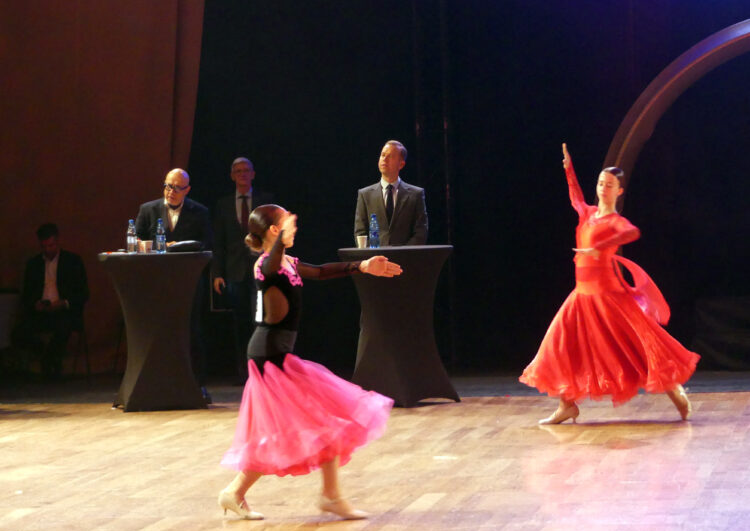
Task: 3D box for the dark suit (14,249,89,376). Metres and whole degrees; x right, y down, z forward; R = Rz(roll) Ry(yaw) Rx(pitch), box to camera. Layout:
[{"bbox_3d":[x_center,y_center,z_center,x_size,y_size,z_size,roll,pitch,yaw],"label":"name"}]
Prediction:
[{"bbox_3d":[-2.589,0.376,27.750,0.590,1.030,0.700,-1,2,10],"label":"dark suit"}]

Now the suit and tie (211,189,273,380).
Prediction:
[{"bbox_3d":[-1.024,0.148,27.000,0.510,1.480,0.340,-1,2,3],"label":"suit and tie"}]

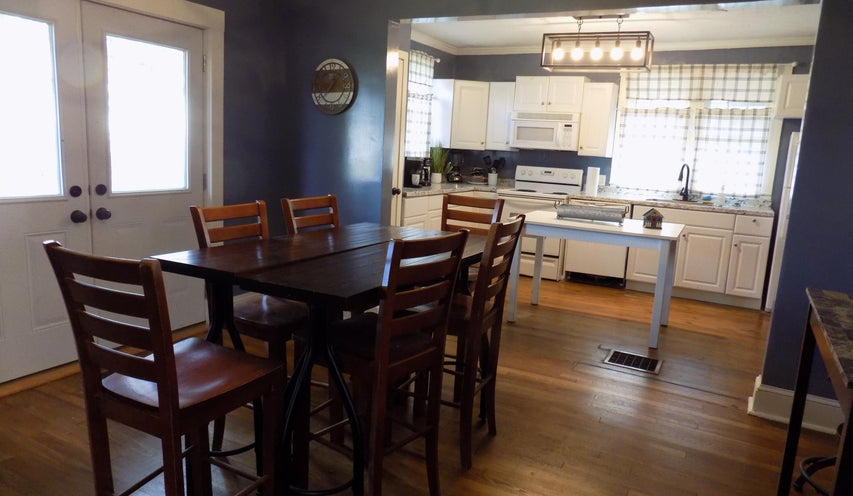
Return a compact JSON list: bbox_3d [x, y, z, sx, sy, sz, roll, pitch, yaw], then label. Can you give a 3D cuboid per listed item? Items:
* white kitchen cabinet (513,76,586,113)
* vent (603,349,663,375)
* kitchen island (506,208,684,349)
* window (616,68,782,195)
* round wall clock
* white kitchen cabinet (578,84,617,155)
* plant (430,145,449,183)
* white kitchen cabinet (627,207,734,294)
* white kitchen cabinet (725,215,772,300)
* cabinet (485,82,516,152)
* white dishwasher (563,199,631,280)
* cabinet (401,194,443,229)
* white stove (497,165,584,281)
[{"bbox_3d":[1.407,-1.692,6.319,0.759,0.374,0.330,8,11,28],"label":"white kitchen cabinet"},{"bbox_3d":[1.381,0.751,3.775,0.330,0.015,0.300,8,12,27],"label":"vent"},{"bbox_3d":[1.315,0.207,4.501,1.221,0.815,0.790,8,11,28],"label":"kitchen island"},{"bbox_3d":[2.719,-1.194,5.782,1.537,1.218,0.120,8,12,27],"label":"window"},{"bbox_3d":[-0.651,-1.137,4.017,0.380,0.380,0.050,8,12,27],"label":"round wall clock"},{"bbox_3d":[1.861,-1.370,6.122,0.300,0.761,0.322,8,11,28],"label":"white kitchen cabinet"},{"bbox_3d":[0.147,-0.977,6.681,0.170,0.470,0.170,8,11,28],"label":"plant"},{"bbox_3d":[2.607,-0.001,5.706,0.942,0.820,0.600,8,12,27],"label":"white kitchen cabinet"},{"bbox_3d":[3.110,0.071,5.481,0.295,0.825,0.613,8,11,28],"label":"white kitchen cabinet"},{"bbox_3d":[0.909,-1.497,6.530,0.302,0.752,0.325,8,12,27],"label":"cabinet"},{"bbox_3d":[1.903,-0.077,6.102,0.600,0.850,0.603,8,11,28],"label":"white dishwasher"},{"bbox_3d":[-0.282,-0.117,5.697,0.614,0.855,0.860,8,11,28],"label":"cabinet"},{"bbox_3d":[1.253,-0.301,6.380,0.766,1.175,0.661,8,11,28],"label":"white stove"}]

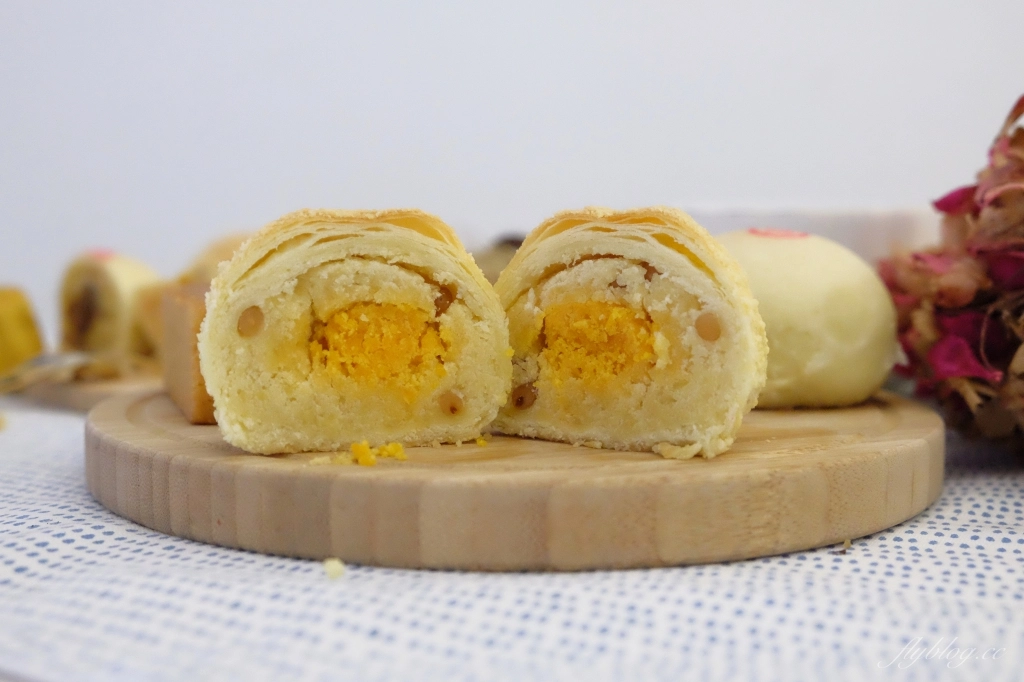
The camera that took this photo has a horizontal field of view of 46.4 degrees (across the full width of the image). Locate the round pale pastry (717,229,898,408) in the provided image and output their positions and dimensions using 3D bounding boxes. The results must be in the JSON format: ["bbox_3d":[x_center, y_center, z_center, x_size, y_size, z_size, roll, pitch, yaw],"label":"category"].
[{"bbox_3d":[0.076,-0.008,0.331,0.064,0.046,0.064,0,5,0],"label":"round pale pastry"}]

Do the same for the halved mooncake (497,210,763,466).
[{"bbox_3d":[0.027,-0.004,0.263,0.064,0.050,0.034,3,6,28],"label":"halved mooncake"}]

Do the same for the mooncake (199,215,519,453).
[{"bbox_3d":[-0.034,-0.004,0.242,0.060,0.046,0.030,-2,5,-22],"label":"mooncake"}]

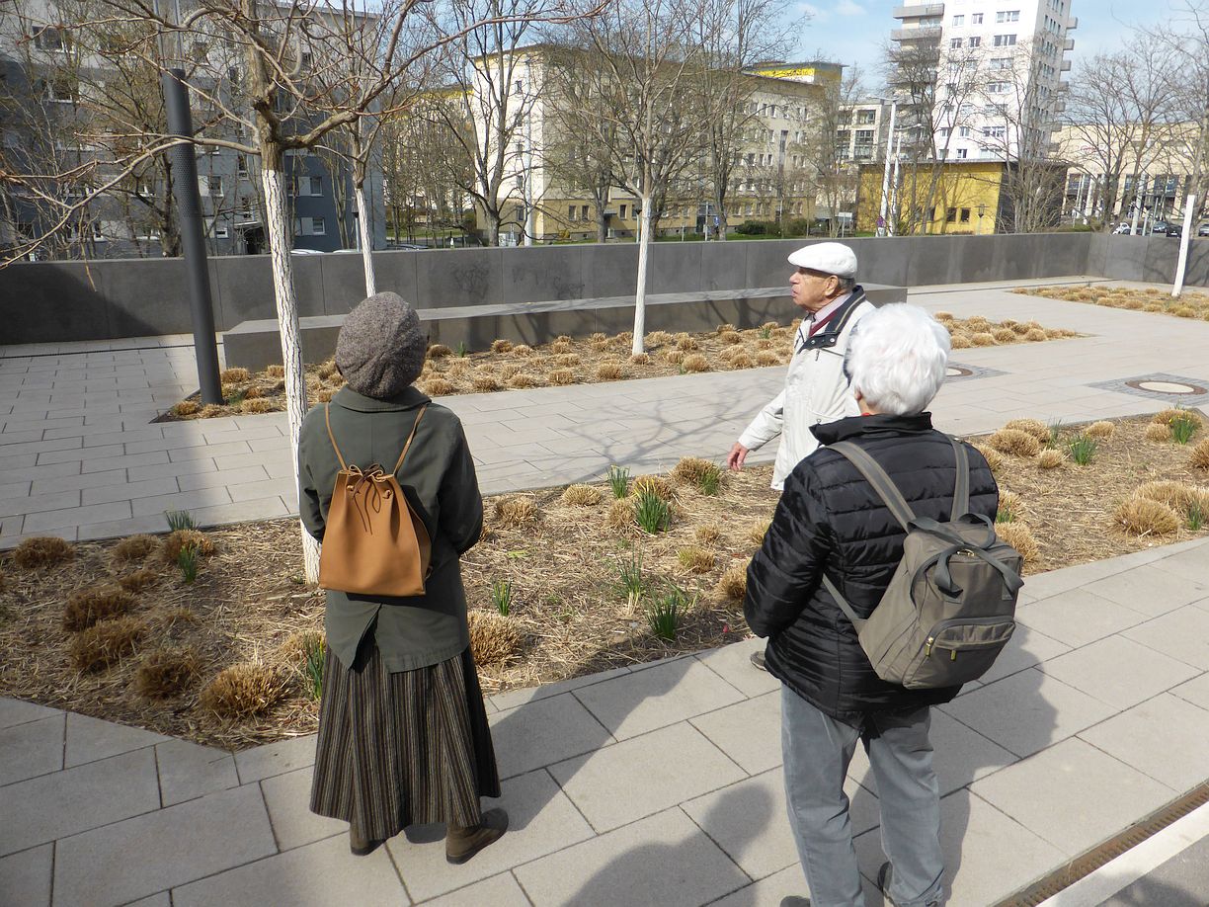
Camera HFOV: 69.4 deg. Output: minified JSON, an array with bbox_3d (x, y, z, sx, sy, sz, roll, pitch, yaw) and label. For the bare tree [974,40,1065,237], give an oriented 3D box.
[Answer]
[{"bbox_3d":[38.318,-28.566,80.363,8.182,17.374,8.182,0,16,0],"label":"bare tree"}]

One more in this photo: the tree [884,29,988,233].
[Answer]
[{"bbox_3d":[29.736,-28.088,78.352,9.041,17.453,9.041,0,16,0],"label":"tree"}]

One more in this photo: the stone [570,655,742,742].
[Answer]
[{"bbox_3d":[0.221,1.005,3.518,0.596,0.070,0.396,-9,18,-28],"label":"stone"}]

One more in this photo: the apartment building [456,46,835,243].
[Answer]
[{"bbox_3d":[6.387,-32.544,96.219,40.336,17.000,12.737,-12,20,-36],"label":"apartment building"}]

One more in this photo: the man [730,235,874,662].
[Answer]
[{"bbox_3d":[0.823,0.051,3.518,0.580,1.765,0.520,-2,16,-8],"label":"man"}]

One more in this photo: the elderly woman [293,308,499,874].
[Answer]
[{"bbox_3d":[-0.550,0.388,2.507,0.540,1.672,0.440,4,16,11],"label":"elderly woman"}]

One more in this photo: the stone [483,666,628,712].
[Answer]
[{"bbox_3d":[-0.170,0.984,3.594,0.597,0.070,0.125,-9,18,-28],"label":"stone"}]

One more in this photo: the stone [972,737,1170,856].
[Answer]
[{"bbox_3d":[1.582,1.166,2.954,0.596,0.070,0.385,-9,18,-28],"label":"stone"}]

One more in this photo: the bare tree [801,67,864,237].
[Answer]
[{"bbox_3d":[19.508,-25.362,74.816,5.417,14.204,5.417,0,16,0],"label":"bare tree"}]

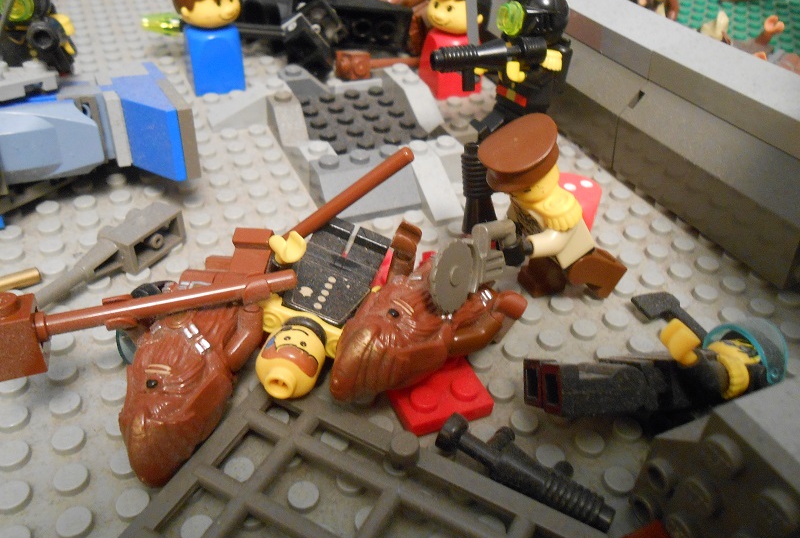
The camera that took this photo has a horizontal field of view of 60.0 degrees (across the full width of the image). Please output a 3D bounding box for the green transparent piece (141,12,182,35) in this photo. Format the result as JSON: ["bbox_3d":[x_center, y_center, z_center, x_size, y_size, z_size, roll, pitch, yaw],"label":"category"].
[{"bbox_3d":[-0.083,-0.085,0.241,0.015,0.008,0.008,1,38,-4],"label":"green transparent piece"}]

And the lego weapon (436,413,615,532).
[{"bbox_3d":[0.021,0.031,0.109,0.028,0.006,0.009,25,43,25],"label":"lego weapon"}]

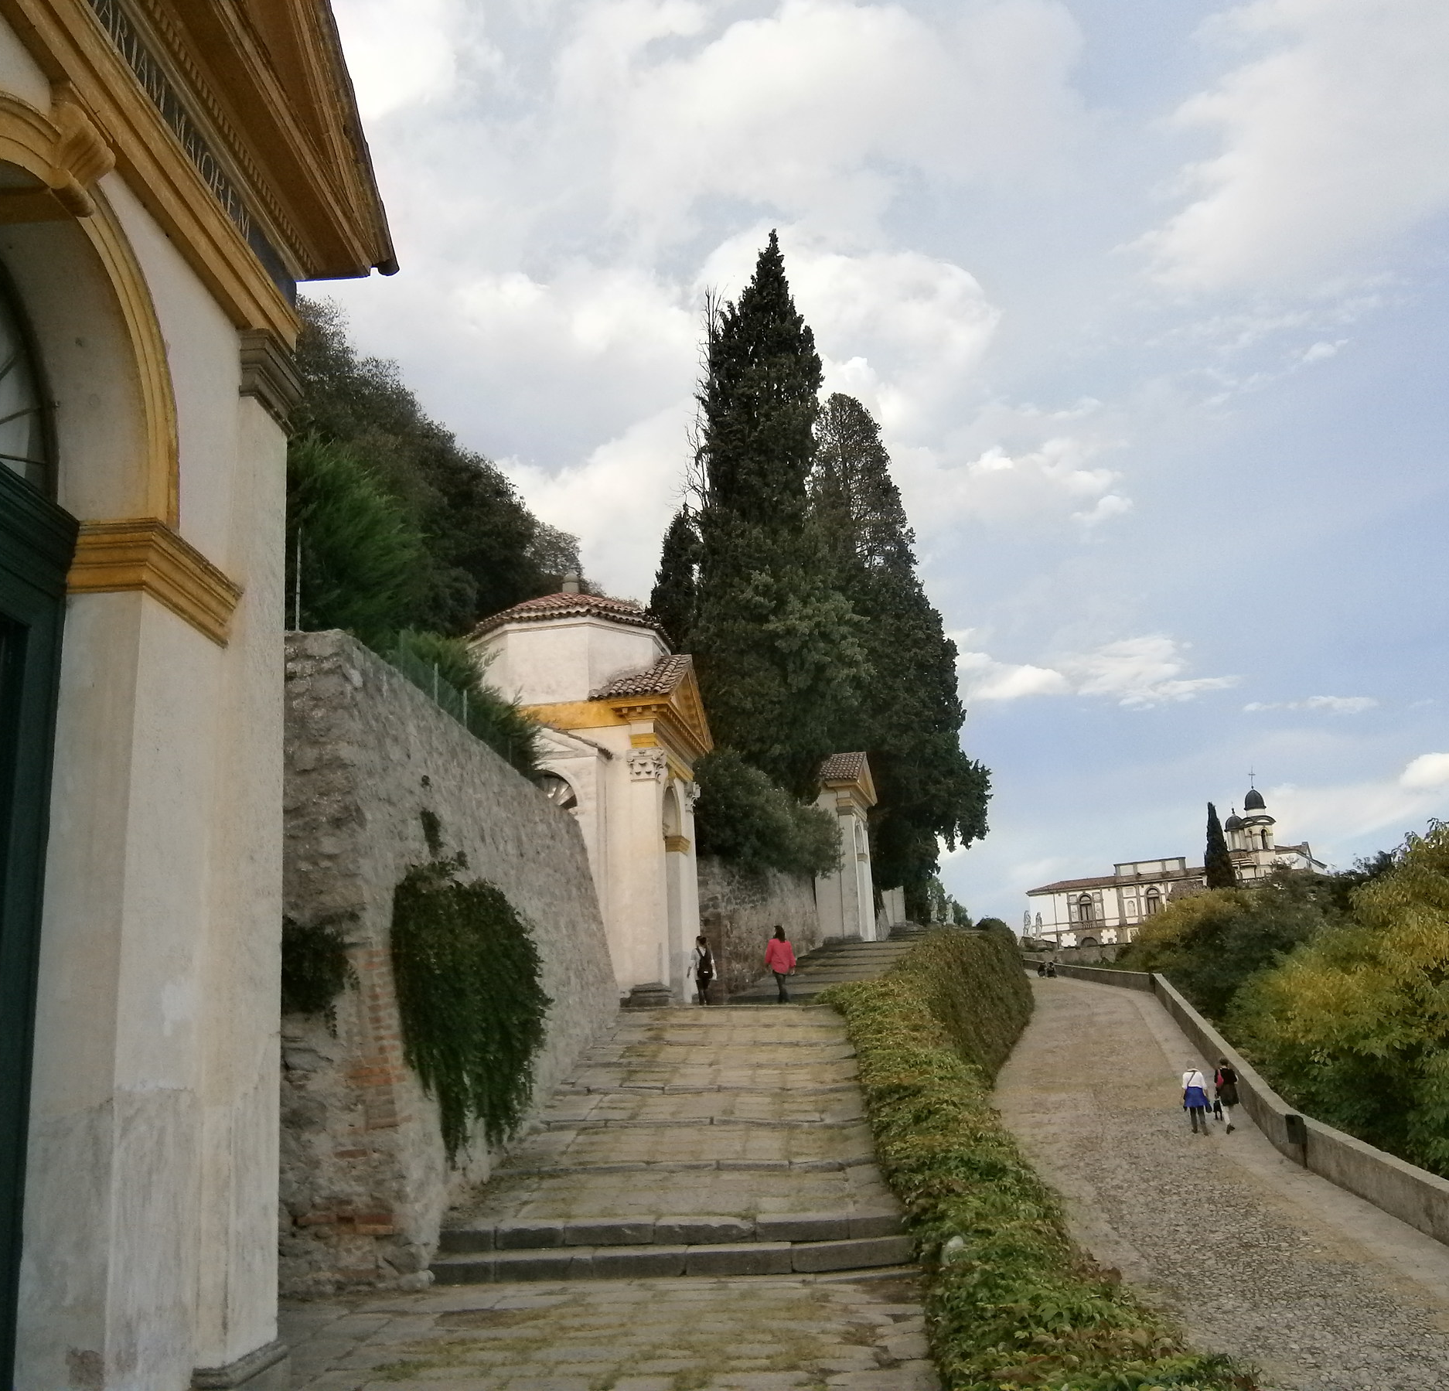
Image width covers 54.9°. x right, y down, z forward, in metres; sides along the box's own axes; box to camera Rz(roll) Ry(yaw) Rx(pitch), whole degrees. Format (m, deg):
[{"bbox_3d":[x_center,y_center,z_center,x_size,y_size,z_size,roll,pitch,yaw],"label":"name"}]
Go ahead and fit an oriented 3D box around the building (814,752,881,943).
[{"bbox_3d":[5.150,6.754,61.303,2.650,8.400,5.500,-7,-15,12],"label":"building"}]

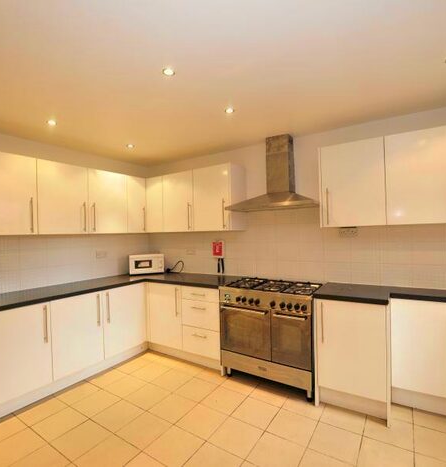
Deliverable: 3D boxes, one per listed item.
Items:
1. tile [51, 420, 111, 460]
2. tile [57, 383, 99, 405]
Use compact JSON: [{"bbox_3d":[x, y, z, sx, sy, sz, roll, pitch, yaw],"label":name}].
[{"bbox_3d":[-0.981,1.441,1.903,0.298,0.010,0.298,-1,-1,33],"label":"tile"},{"bbox_3d":[-1.312,1.454,2.477,0.290,0.010,0.298,-1,-1,33],"label":"tile"}]

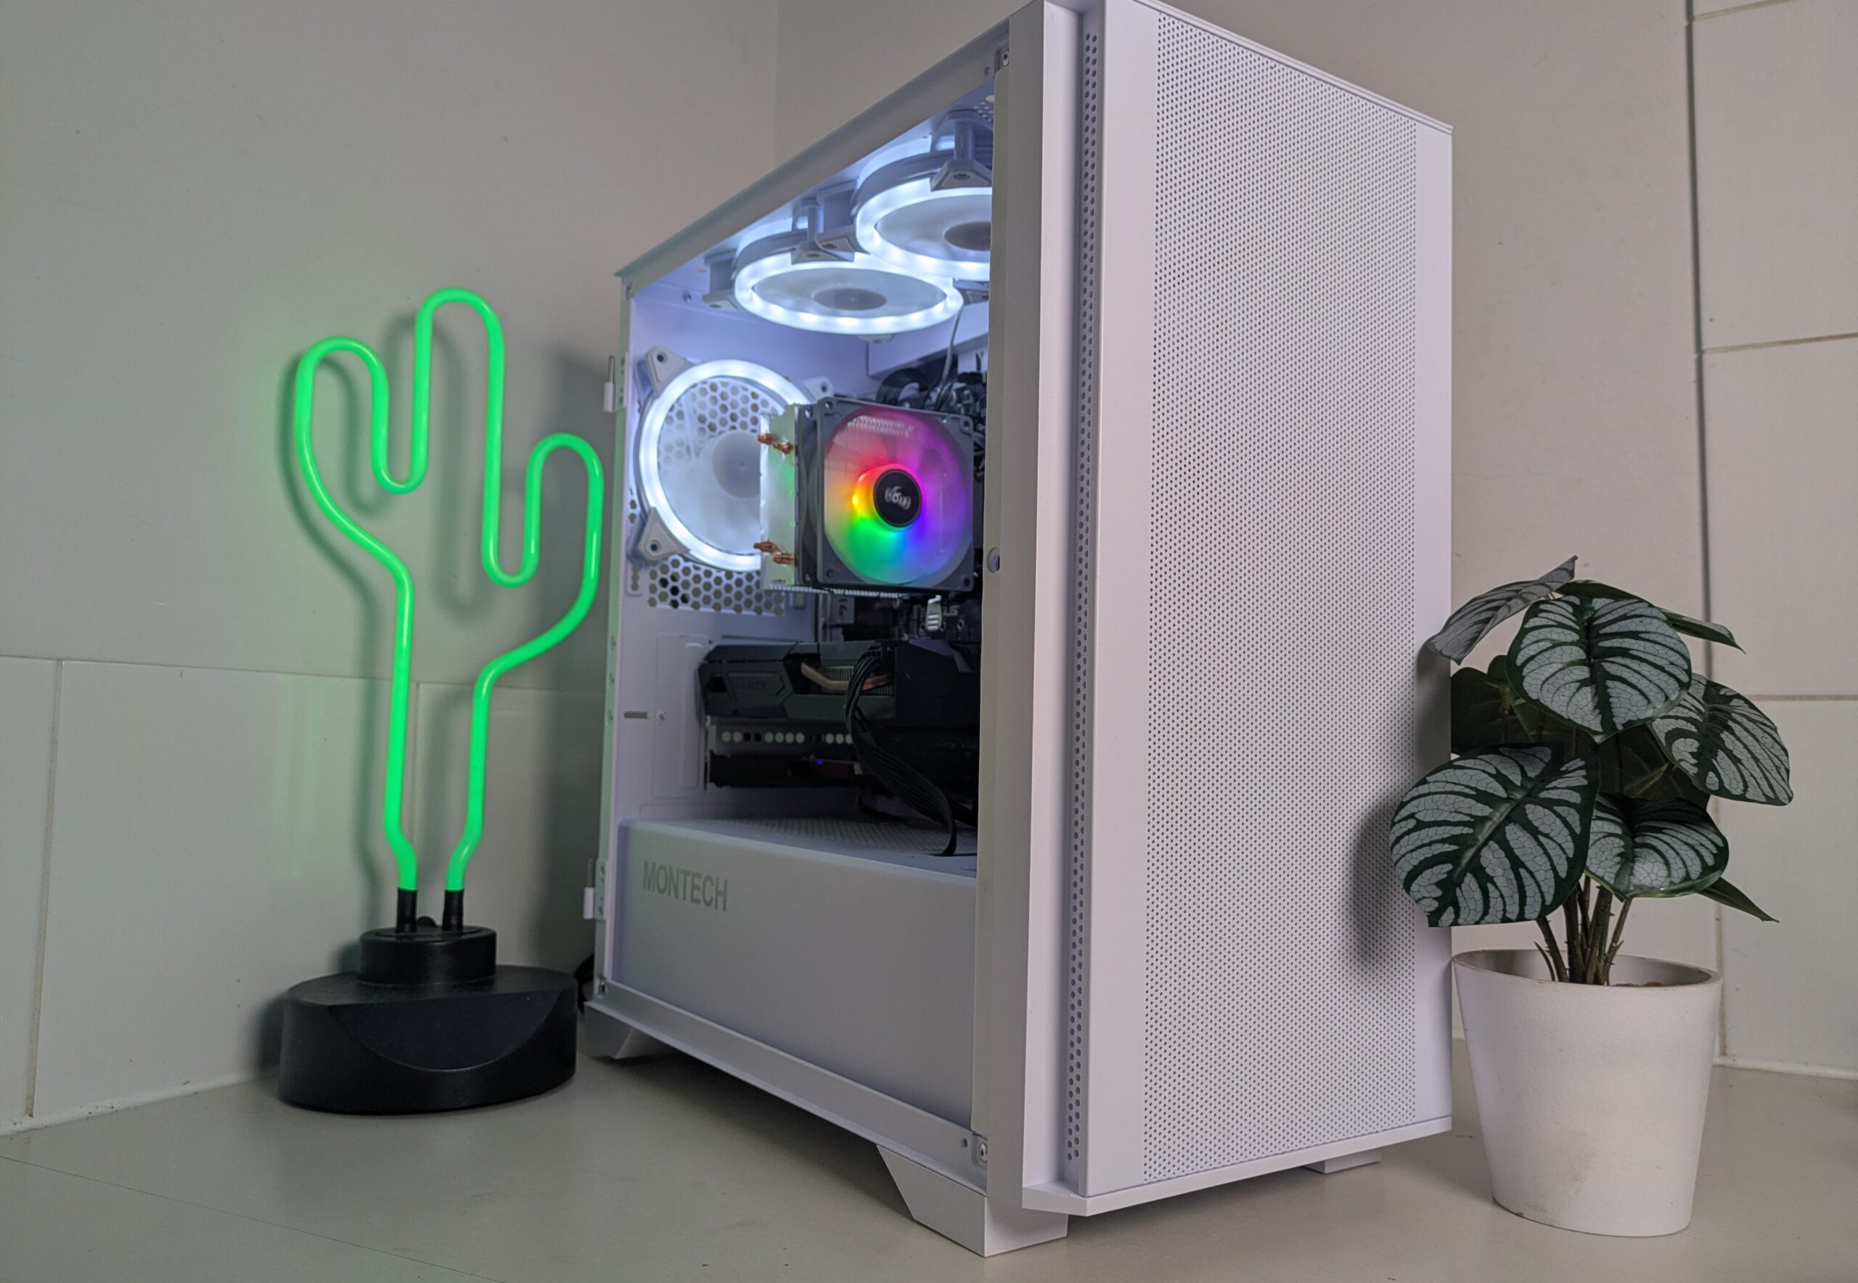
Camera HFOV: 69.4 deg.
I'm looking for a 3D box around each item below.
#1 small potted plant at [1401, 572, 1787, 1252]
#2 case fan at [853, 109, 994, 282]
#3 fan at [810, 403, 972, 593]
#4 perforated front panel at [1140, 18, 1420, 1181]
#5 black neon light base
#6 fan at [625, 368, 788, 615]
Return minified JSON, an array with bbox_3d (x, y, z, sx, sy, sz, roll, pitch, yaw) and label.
[{"bbox_3d":[0.253,0.092,0.518,0.152,0.243,0.150,0,-4,25],"label":"small potted plant"},{"bbox_3d":[0.026,-0.198,0.623,0.120,0.026,0.120,4,-5,-35],"label":"case fan"},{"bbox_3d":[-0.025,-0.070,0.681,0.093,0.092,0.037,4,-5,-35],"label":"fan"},{"bbox_3d":[0.131,-0.015,0.493,0.146,0.394,0.012,4,-5,-35],"label":"perforated front panel"},{"bbox_3d":[-0.240,0.175,0.649,0.134,0.071,0.124,4,-4,-30],"label":"black neon light base"},{"bbox_3d":[-0.115,-0.101,0.782,0.120,0.120,0.026,4,-5,-35],"label":"fan"}]

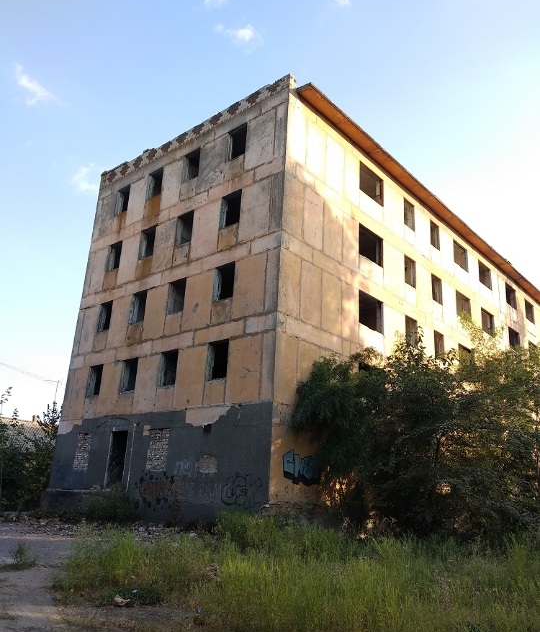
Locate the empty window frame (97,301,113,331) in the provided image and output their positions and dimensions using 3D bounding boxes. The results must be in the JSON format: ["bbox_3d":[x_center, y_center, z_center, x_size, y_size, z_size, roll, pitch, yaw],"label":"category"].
[{"bbox_3d":[-7.194,0.079,23.962,0.952,1.326,0.250,-12,-23,40],"label":"empty window frame"}]

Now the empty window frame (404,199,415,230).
[{"bbox_3d":[6.484,-4.733,25.470,0.200,1.343,1.040,-12,-23,40],"label":"empty window frame"}]

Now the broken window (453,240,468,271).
[{"bbox_3d":[10.378,-3.237,29.680,0.250,1.326,1.836,-12,-23,40],"label":"broken window"}]

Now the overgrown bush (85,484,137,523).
[{"bbox_3d":[-5.635,6.663,19.167,2.000,1.420,1.500,-12,-23,40],"label":"overgrown bush"}]

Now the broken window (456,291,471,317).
[{"bbox_3d":[10.210,-0.480,28.700,0.200,1.343,1.791,-12,-23,40],"label":"broken window"}]

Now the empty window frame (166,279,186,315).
[{"bbox_3d":[-3.482,-0.708,20.788,0.952,1.326,0.250,-12,-23,40],"label":"empty window frame"}]

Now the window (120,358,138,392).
[{"bbox_3d":[-5.582,2.390,21.764,1.047,1.353,0.200,-12,-23,40],"label":"window"}]

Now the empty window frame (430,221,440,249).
[{"bbox_3d":[8.270,-4.034,27.413,0.250,1.360,0.986,-12,-23,40],"label":"empty window frame"}]

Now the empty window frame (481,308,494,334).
[{"bbox_3d":[12.456,0.391,31.062,0.200,1.343,1.865,-12,-23,40],"label":"empty window frame"}]

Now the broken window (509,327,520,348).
[{"bbox_3d":[15.444,1.562,34.430,0.250,1.309,1.938,-12,-23,40],"label":"broken window"}]

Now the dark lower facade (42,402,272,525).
[{"bbox_3d":[-4.672,5.412,19.765,12.784,3.774,0.350,-12,-23,40],"label":"dark lower facade"}]

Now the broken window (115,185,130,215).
[{"bbox_3d":[-6.974,-5.440,25.977,0.997,1.353,0.200,-12,-23,40],"label":"broken window"}]

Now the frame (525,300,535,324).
[{"bbox_3d":[18.206,-0.255,38.096,0.250,1.377,1.853,-12,-23,40],"label":"frame"}]

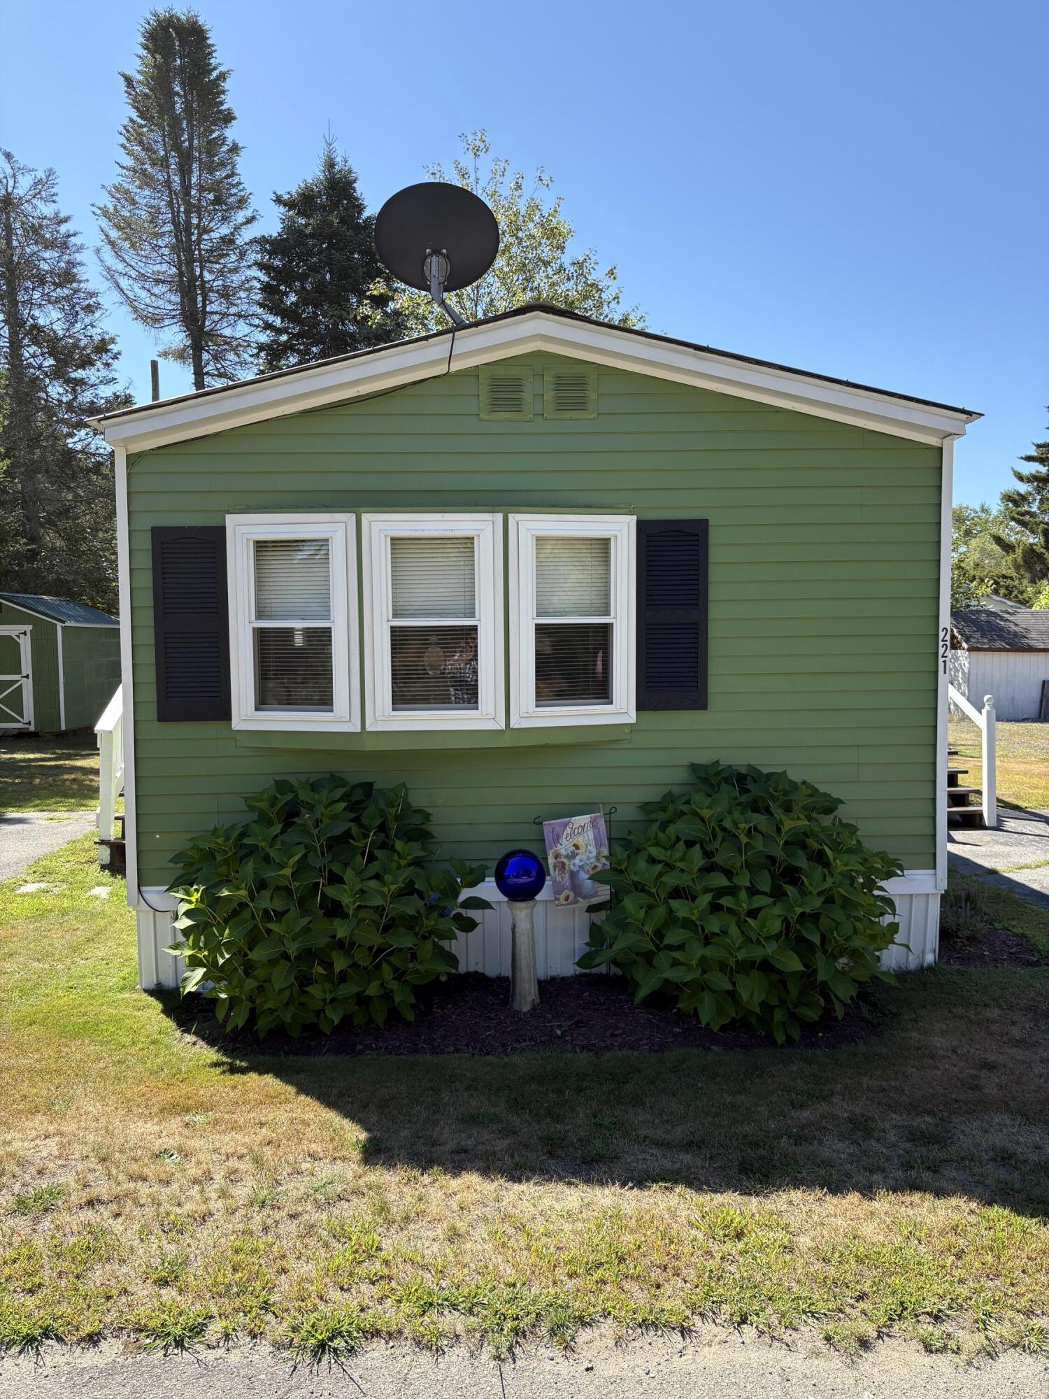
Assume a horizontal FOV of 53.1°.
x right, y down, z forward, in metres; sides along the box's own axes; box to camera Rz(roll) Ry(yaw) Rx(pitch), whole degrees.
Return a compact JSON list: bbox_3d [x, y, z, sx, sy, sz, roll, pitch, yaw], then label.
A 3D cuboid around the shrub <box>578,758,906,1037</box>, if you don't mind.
[{"bbox_3d":[1.041,0.911,5.070,1.578,1.245,1.150,-1,4,-2],"label":"shrub"}]

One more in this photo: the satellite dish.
[{"bbox_3d":[-0.468,-2.354,5.651,0.659,0.778,0.500,0,4,8],"label":"satellite dish"}]

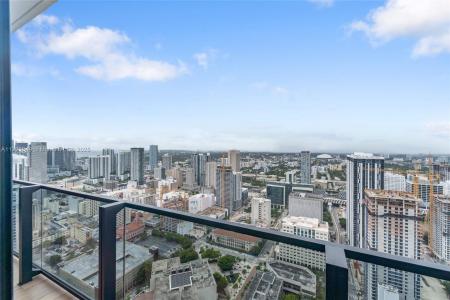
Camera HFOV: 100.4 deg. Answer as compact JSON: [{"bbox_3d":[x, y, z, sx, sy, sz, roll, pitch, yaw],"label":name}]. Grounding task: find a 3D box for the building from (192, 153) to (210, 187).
[{"bbox_3d":[-101.320,83.003,800.000,50.000,136.000,48.000,1,0,24],"label":"building"}]

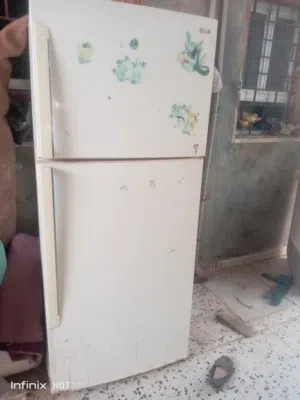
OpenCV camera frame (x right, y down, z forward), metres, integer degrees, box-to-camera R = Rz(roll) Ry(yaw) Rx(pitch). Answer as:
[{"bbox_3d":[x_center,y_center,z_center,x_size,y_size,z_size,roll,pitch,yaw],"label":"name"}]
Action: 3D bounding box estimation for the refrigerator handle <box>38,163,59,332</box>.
[{"bbox_3d":[-0.392,0.211,1.280,0.050,0.695,0.040,-4,17,-22],"label":"refrigerator handle"}]

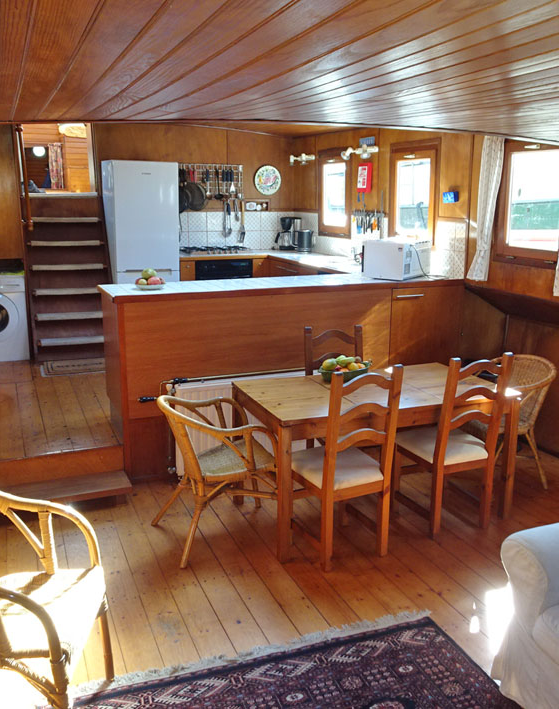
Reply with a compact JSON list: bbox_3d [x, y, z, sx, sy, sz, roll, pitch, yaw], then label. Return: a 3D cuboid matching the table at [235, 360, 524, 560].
[{"bbox_3d":[0.528,0.554,3.798,1.407,0.745,0.788,-5,13,-21],"label":"table"}]

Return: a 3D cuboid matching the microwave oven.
[{"bbox_3d":[0.877,-0.717,4.897,0.345,0.264,0.445,10,17,36],"label":"microwave oven"}]

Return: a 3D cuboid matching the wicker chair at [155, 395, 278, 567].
[{"bbox_3d":[-0.318,0.594,3.477,0.670,0.800,0.590,-5,14,-23],"label":"wicker chair"}]

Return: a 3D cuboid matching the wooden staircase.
[{"bbox_3d":[-2.015,-0.753,6.238,0.730,1.499,0.670,-5,14,-22],"label":"wooden staircase"}]

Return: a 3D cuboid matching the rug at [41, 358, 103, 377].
[{"bbox_3d":[-1.735,0.098,5.878,0.750,0.012,0.460,-5,14,-22],"label":"rug"}]

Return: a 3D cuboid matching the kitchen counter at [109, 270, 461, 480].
[{"bbox_3d":[0.063,0.058,4.673,2.500,1.150,0.605,-5,14,-22],"label":"kitchen counter"}]

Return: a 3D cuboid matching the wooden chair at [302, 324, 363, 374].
[{"bbox_3d":[0.398,0.361,4.052,0.420,1.010,0.480,-3,13,-13],"label":"wooden chair"}]

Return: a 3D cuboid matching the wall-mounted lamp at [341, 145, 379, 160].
[{"bbox_3d":[0.736,-1.810,5.878,0.170,0.140,0.420,-5,14,-22],"label":"wall-mounted lamp"}]

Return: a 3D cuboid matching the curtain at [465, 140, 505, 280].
[{"bbox_3d":[1.429,-1.017,4.599,0.090,0.990,0.310,-5,14,-22],"label":"curtain"}]

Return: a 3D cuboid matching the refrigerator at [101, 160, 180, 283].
[{"bbox_3d":[-1.332,-0.920,6.343,0.610,1.783,0.640,-5,14,-22],"label":"refrigerator"}]

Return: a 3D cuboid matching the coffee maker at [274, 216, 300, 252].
[{"bbox_3d":[0.098,-1.307,7.158,0.260,0.360,0.180,-5,14,-22],"label":"coffee maker"}]

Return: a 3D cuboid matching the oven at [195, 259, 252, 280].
[{"bbox_3d":[-0.662,-0.718,6.918,0.600,0.595,0.550,-5,14,-22],"label":"oven"}]

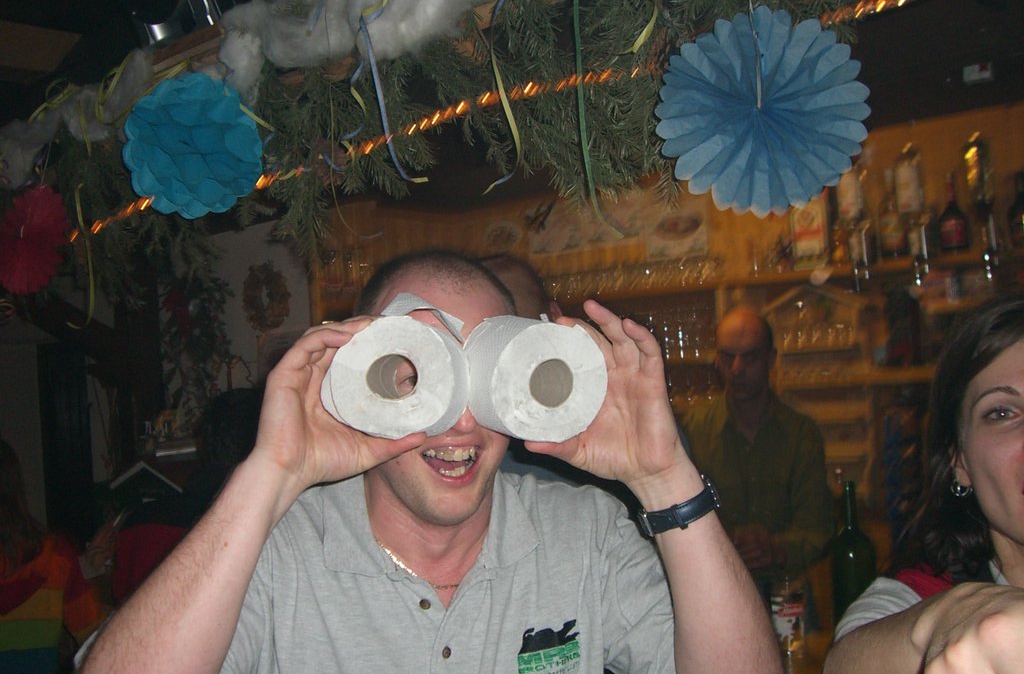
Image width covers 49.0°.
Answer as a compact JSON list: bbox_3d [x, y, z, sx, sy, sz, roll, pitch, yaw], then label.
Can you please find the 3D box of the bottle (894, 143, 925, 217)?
[{"bbox_3d":[1.201,-0.461,3.400,0.078,0.240,0.078,-5,-4,30],"label":"bottle"}]

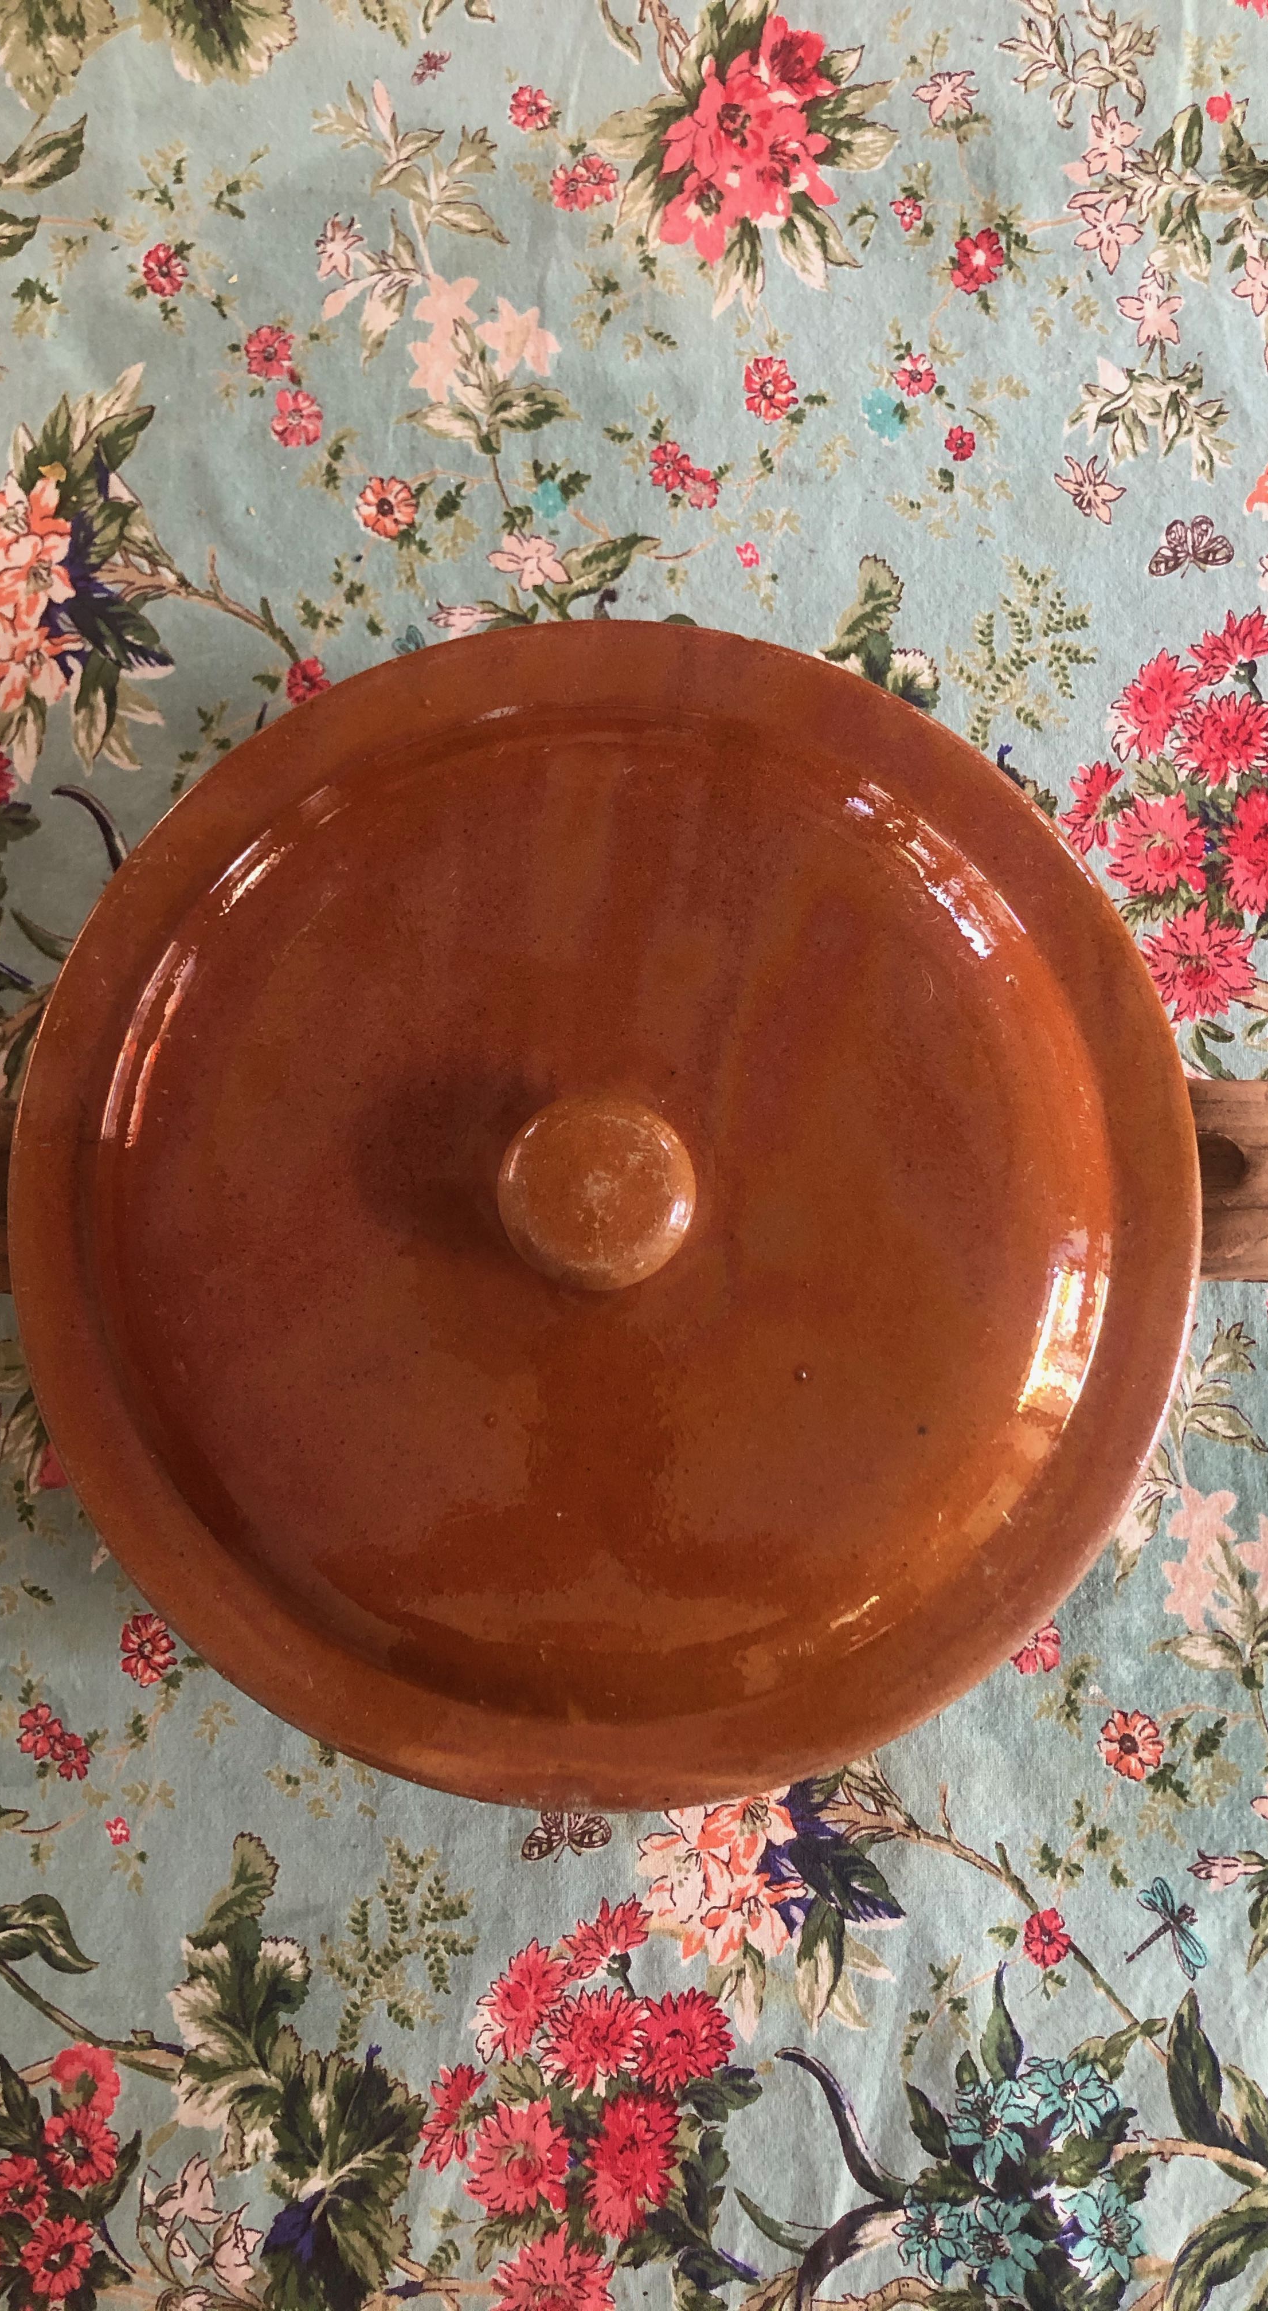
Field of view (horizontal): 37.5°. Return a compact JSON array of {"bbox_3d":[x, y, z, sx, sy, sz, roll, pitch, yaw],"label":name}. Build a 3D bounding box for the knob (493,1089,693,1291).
[{"bbox_3d":[-0.006,0.007,0.348,0.036,0.031,0.036,-1,86,1],"label":"knob"}]

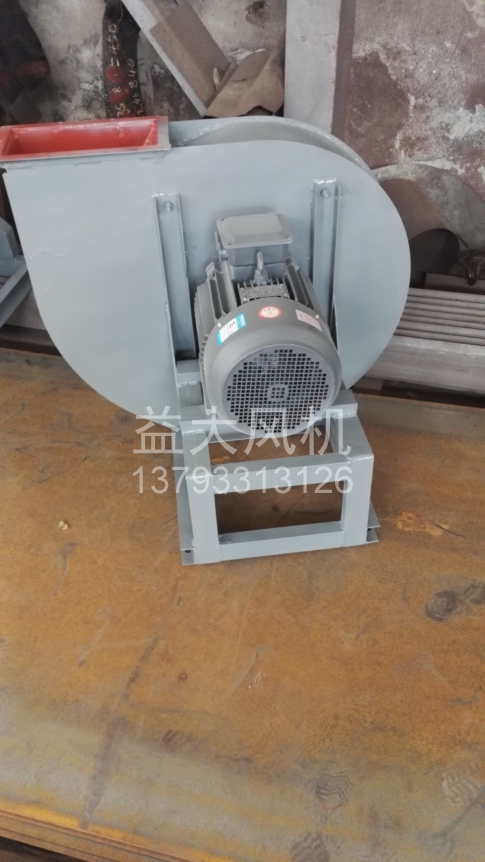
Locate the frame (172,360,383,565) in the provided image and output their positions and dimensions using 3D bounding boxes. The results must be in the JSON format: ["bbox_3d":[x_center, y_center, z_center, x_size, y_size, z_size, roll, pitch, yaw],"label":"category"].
[{"bbox_3d":[0.067,0.041,1.701,0.517,0.332,0.494,-6,38,-4],"label":"frame"}]

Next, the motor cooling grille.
[{"bbox_3d":[0.075,-0.090,1.337,0.237,0.237,0.029,-6,38,-4],"label":"motor cooling grille"}]

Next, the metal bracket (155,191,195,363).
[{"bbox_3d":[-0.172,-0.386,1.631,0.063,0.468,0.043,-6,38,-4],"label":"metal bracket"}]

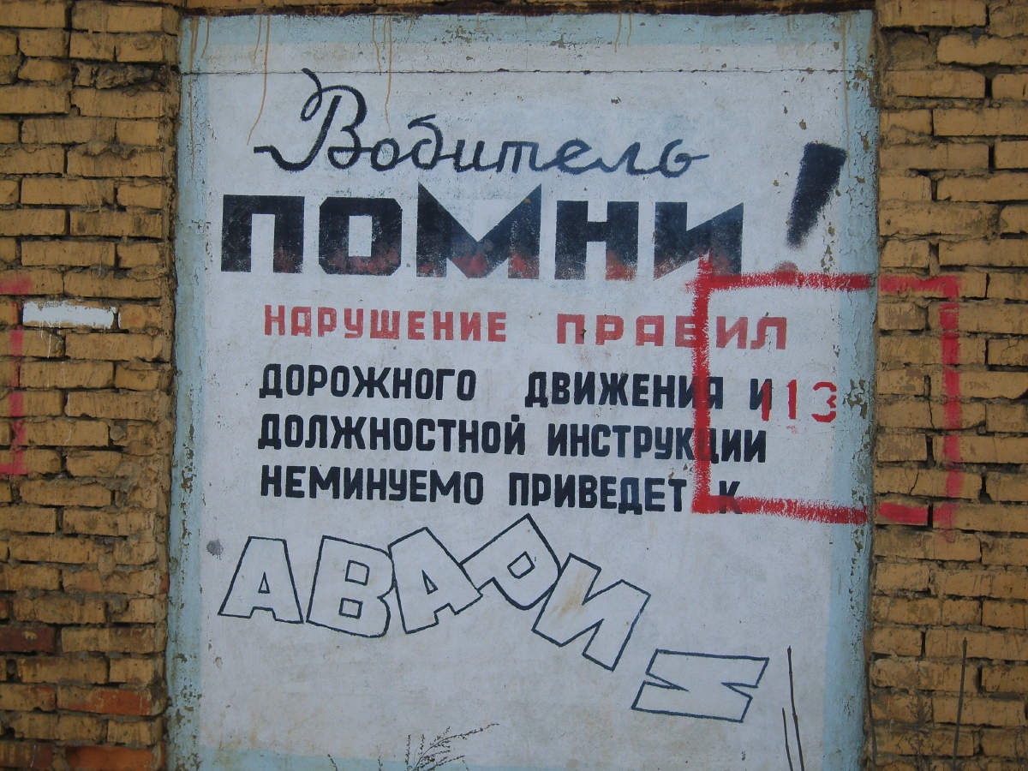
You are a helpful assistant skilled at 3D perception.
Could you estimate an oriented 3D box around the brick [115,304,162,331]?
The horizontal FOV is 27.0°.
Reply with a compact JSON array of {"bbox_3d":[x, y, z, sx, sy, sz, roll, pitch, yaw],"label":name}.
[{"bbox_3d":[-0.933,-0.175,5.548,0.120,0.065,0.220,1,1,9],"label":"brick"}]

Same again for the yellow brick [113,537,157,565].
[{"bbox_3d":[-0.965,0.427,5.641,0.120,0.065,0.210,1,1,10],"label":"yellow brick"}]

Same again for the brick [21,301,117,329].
[{"bbox_3d":[-1.135,-0.184,5.557,0.249,0.068,0.120,1,2,10],"label":"brick"}]

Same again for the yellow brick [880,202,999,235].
[{"bbox_3d":[1.034,-0.400,5.234,0.250,0.065,0.120,1,1,10],"label":"yellow brick"}]

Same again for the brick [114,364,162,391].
[{"bbox_3d":[-0.945,-0.024,5.571,0.122,0.067,0.205,1,2,10],"label":"brick"}]

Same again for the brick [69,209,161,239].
[{"bbox_3d":[-1.018,-0.417,5.585,0.250,0.065,0.120,1,1,10],"label":"brick"}]

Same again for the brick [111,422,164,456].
[{"bbox_3d":[-0.963,0.134,5.634,0.120,0.065,0.210,1,1,10],"label":"brick"}]

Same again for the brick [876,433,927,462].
[{"bbox_3d":[0.956,0.150,5.292,0.119,0.066,0.250,1,0,8],"label":"brick"}]

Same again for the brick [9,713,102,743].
[{"bbox_3d":[-1.162,0.874,5.521,0.247,0.066,0.120,1,0,8],"label":"brick"}]

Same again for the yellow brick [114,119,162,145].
[{"bbox_3d":[-0.932,-0.647,5.577,0.120,0.065,0.250,1,1,11],"label":"yellow brick"}]

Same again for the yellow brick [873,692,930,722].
[{"bbox_3d":[0.949,0.767,5.216,0.120,0.065,0.250,1,1,11],"label":"yellow brick"}]

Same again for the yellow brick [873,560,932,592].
[{"bbox_3d":[0.954,0.459,5.248,0.126,0.068,0.205,1,2,10],"label":"yellow brick"}]

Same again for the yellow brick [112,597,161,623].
[{"bbox_3d":[-0.967,0.583,5.644,0.120,0.065,0.210,1,1,10],"label":"yellow brick"}]

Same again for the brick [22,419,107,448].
[{"bbox_3d":[-1.157,0.123,5.621,0.250,0.065,0.120,1,1,10],"label":"brick"}]

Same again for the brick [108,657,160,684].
[{"bbox_3d":[-0.953,0.725,5.558,0.119,0.066,0.250,1,0,8],"label":"brick"}]

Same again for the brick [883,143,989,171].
[{"bbox_3d":[1.028,-0.555,5.231,0.250,0.065,0.120,1,1,10],"label":"brick"}]

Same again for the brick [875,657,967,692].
[{"bbox_3d":[0.996,0.693,5.203,0.247,0.069,0.120,1,2,10],"label":"brick"}]

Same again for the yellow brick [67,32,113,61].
[{"bbox_3d":[-1.060,-0.870,5.568,0.123,0.068,0.205,1,2,10],"label":"yellow brick"}]

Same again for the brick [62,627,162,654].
[{"bbox_3d":[-1.020,0.650,5.502,0.250,0.066,0.120,1,0,8],"label":"brick"}]

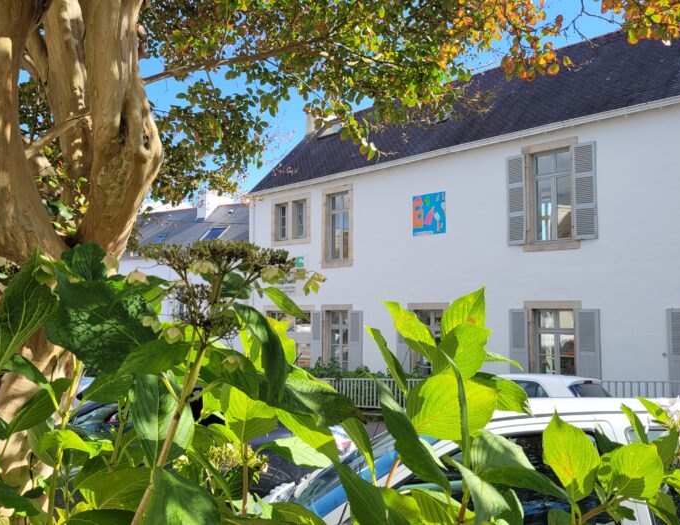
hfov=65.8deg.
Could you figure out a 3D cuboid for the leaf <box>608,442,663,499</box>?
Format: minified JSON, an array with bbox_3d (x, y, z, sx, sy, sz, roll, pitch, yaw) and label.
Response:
[{"bbox_3d":[0.472,0.332,0.840,0.089,0.089,0.050,-3,-7,28],"label":"leaf"}]

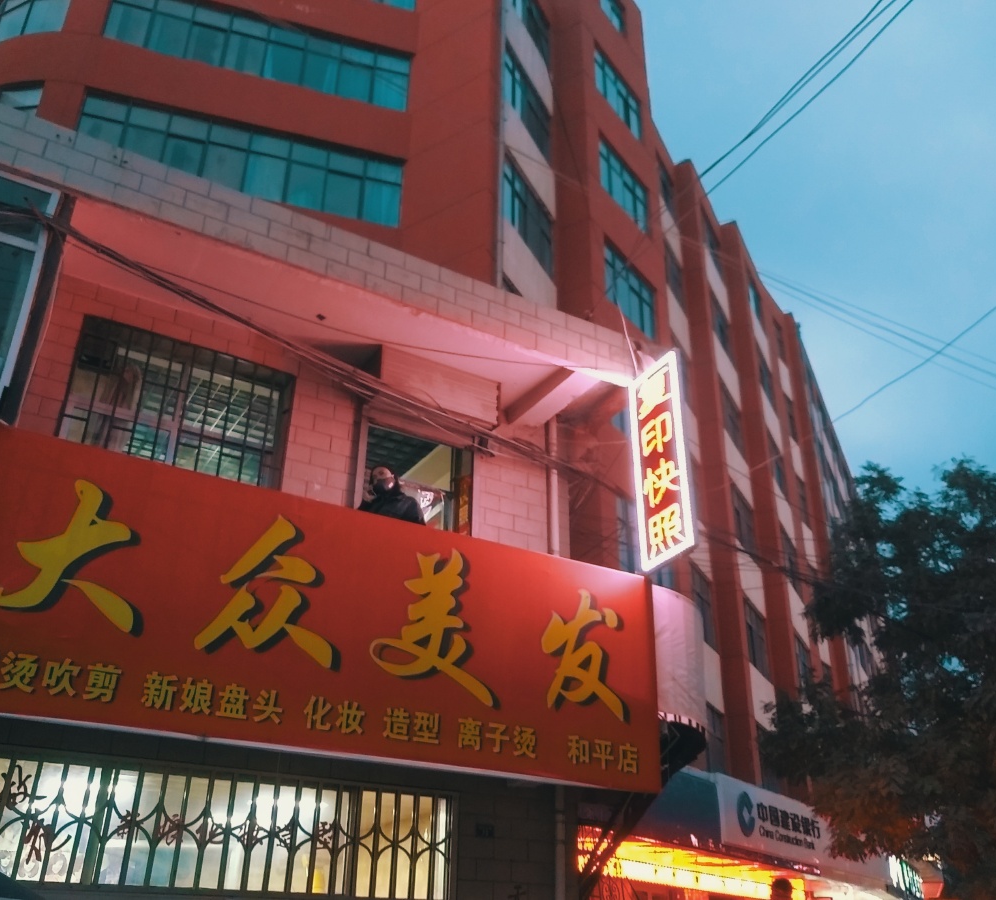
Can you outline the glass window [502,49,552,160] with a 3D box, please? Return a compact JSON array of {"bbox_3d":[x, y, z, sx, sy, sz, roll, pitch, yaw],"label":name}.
[{"bbox_3d":[0.693,-7.774,21.591,0.150,1.798,2.518,-13,-30,25],"label":"glass window"}]

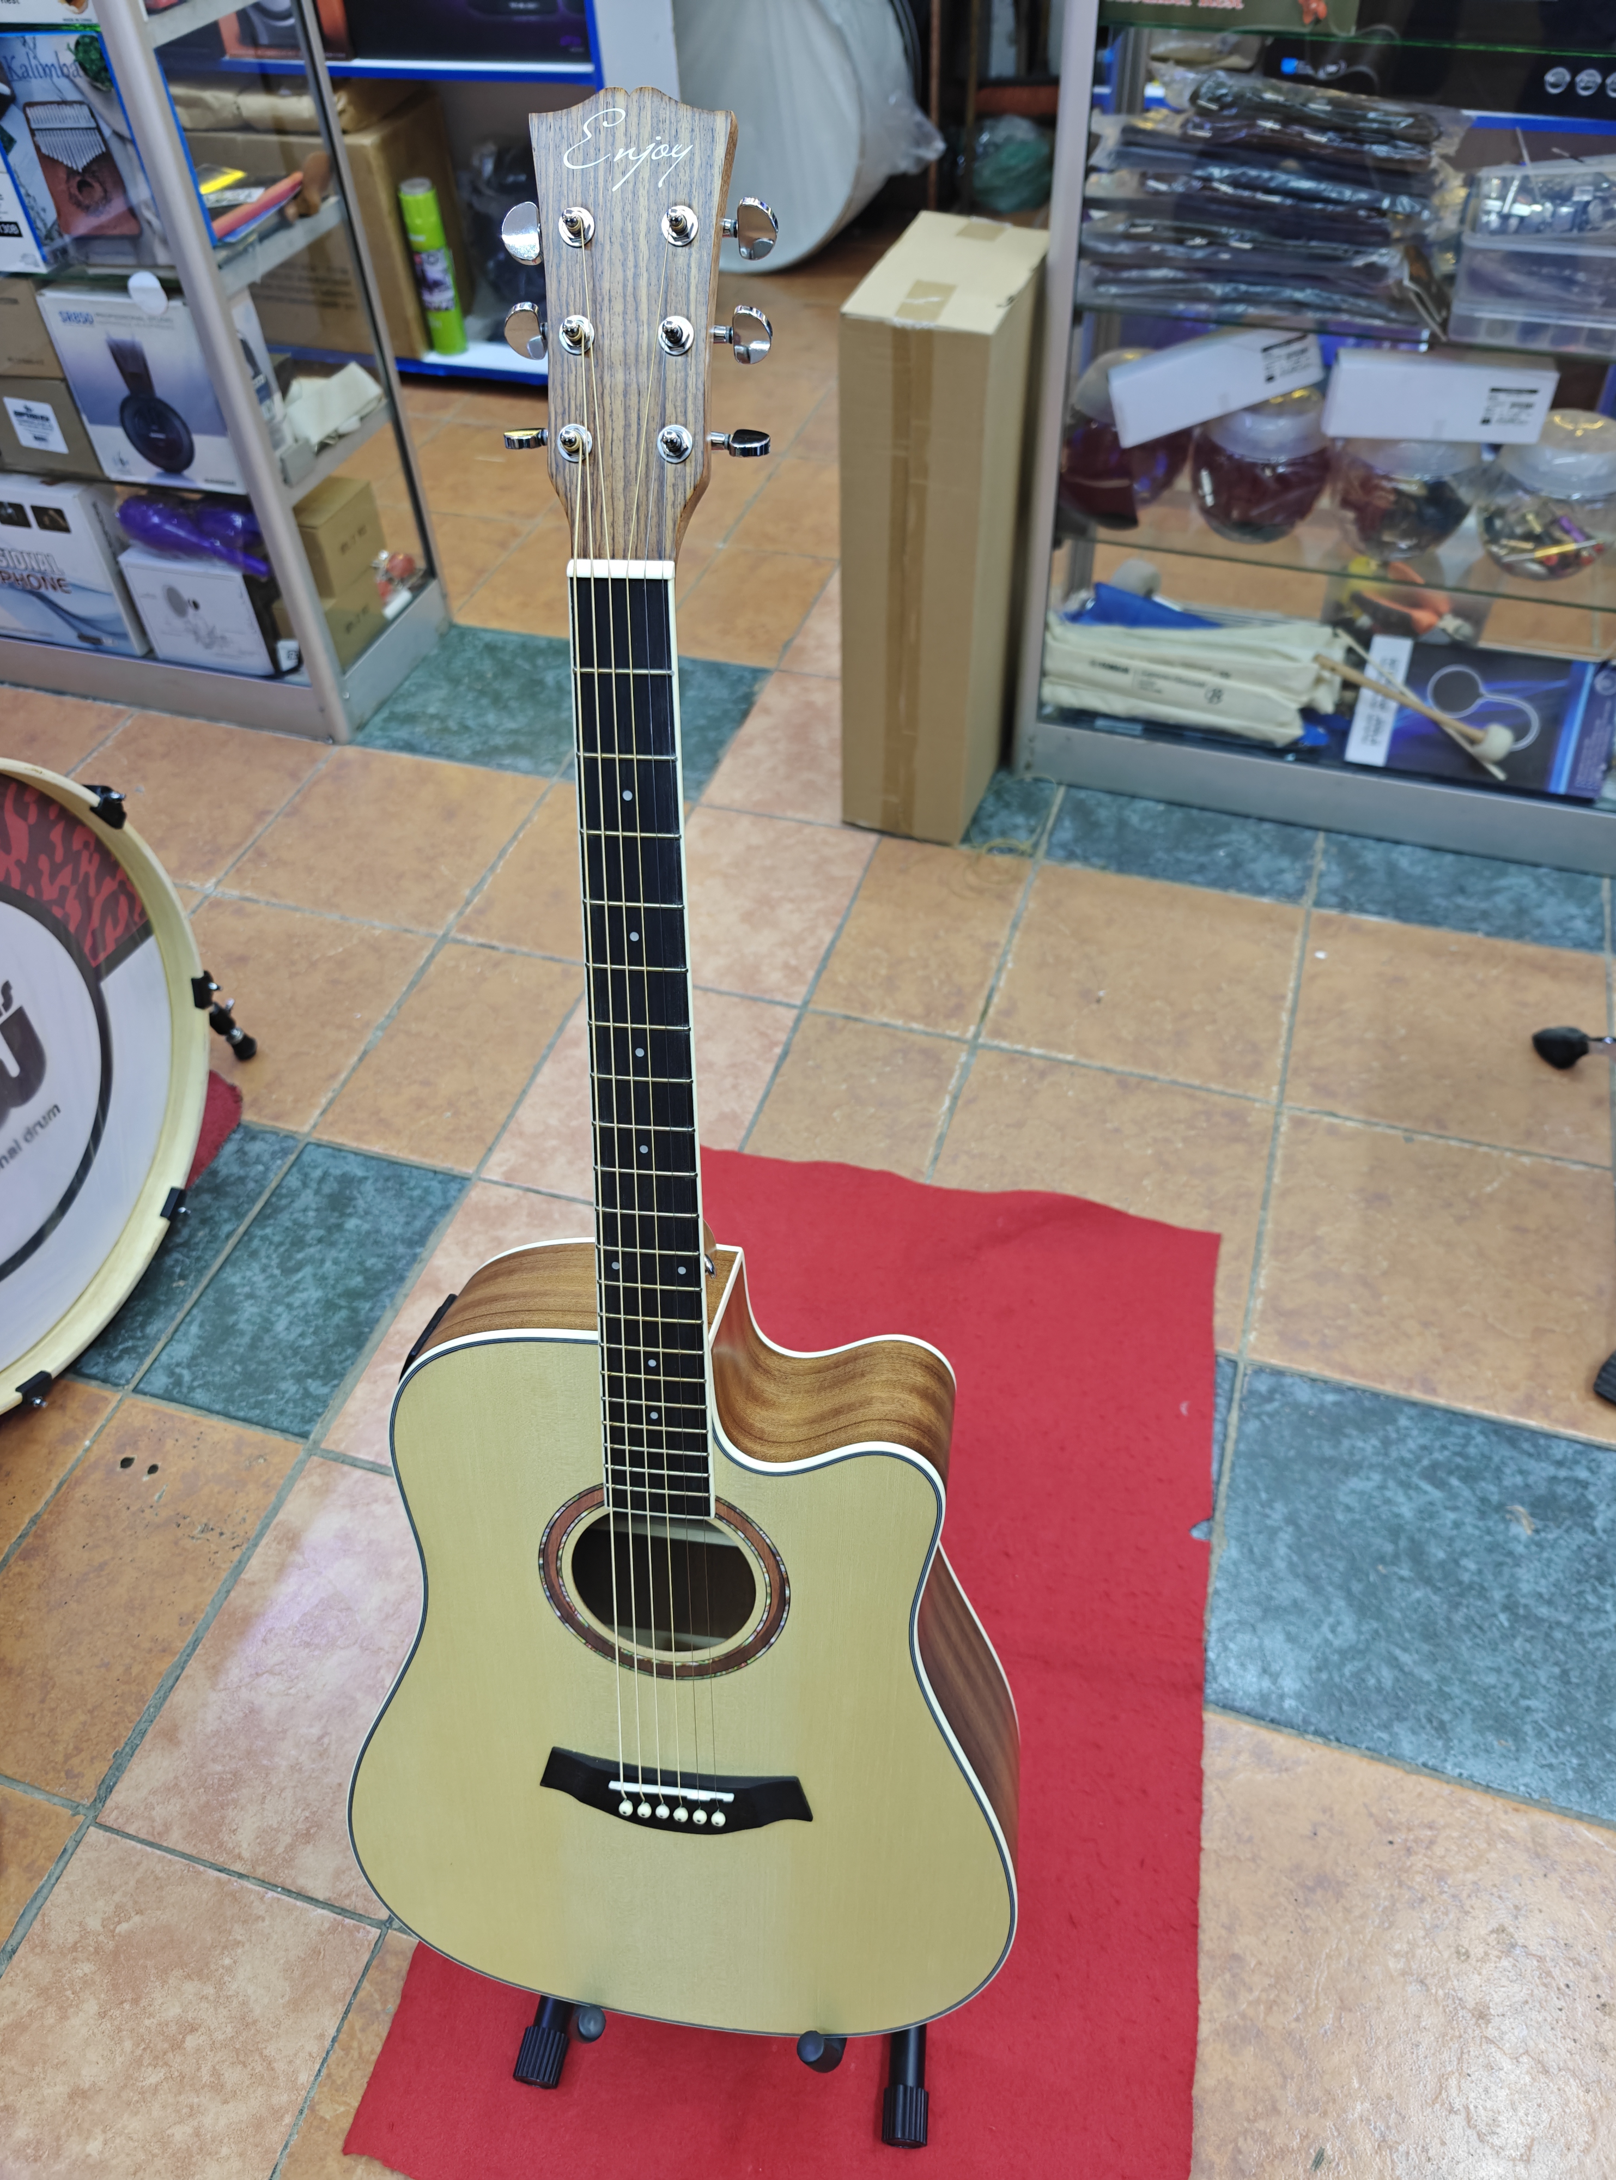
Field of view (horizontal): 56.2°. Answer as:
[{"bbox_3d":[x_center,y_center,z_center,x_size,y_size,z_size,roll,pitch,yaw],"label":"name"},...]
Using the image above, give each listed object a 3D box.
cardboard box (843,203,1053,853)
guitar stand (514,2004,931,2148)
[{"bbox_3d":[0.161,-0.650,1.823,0.156,0.635,0.300,14,50,14],"label":"cardboard box"},{"bbox_3d":[-0.050,0.482,1.017,0.290,0.330,0.310,4,48,7],"label":"guitar stand"}]

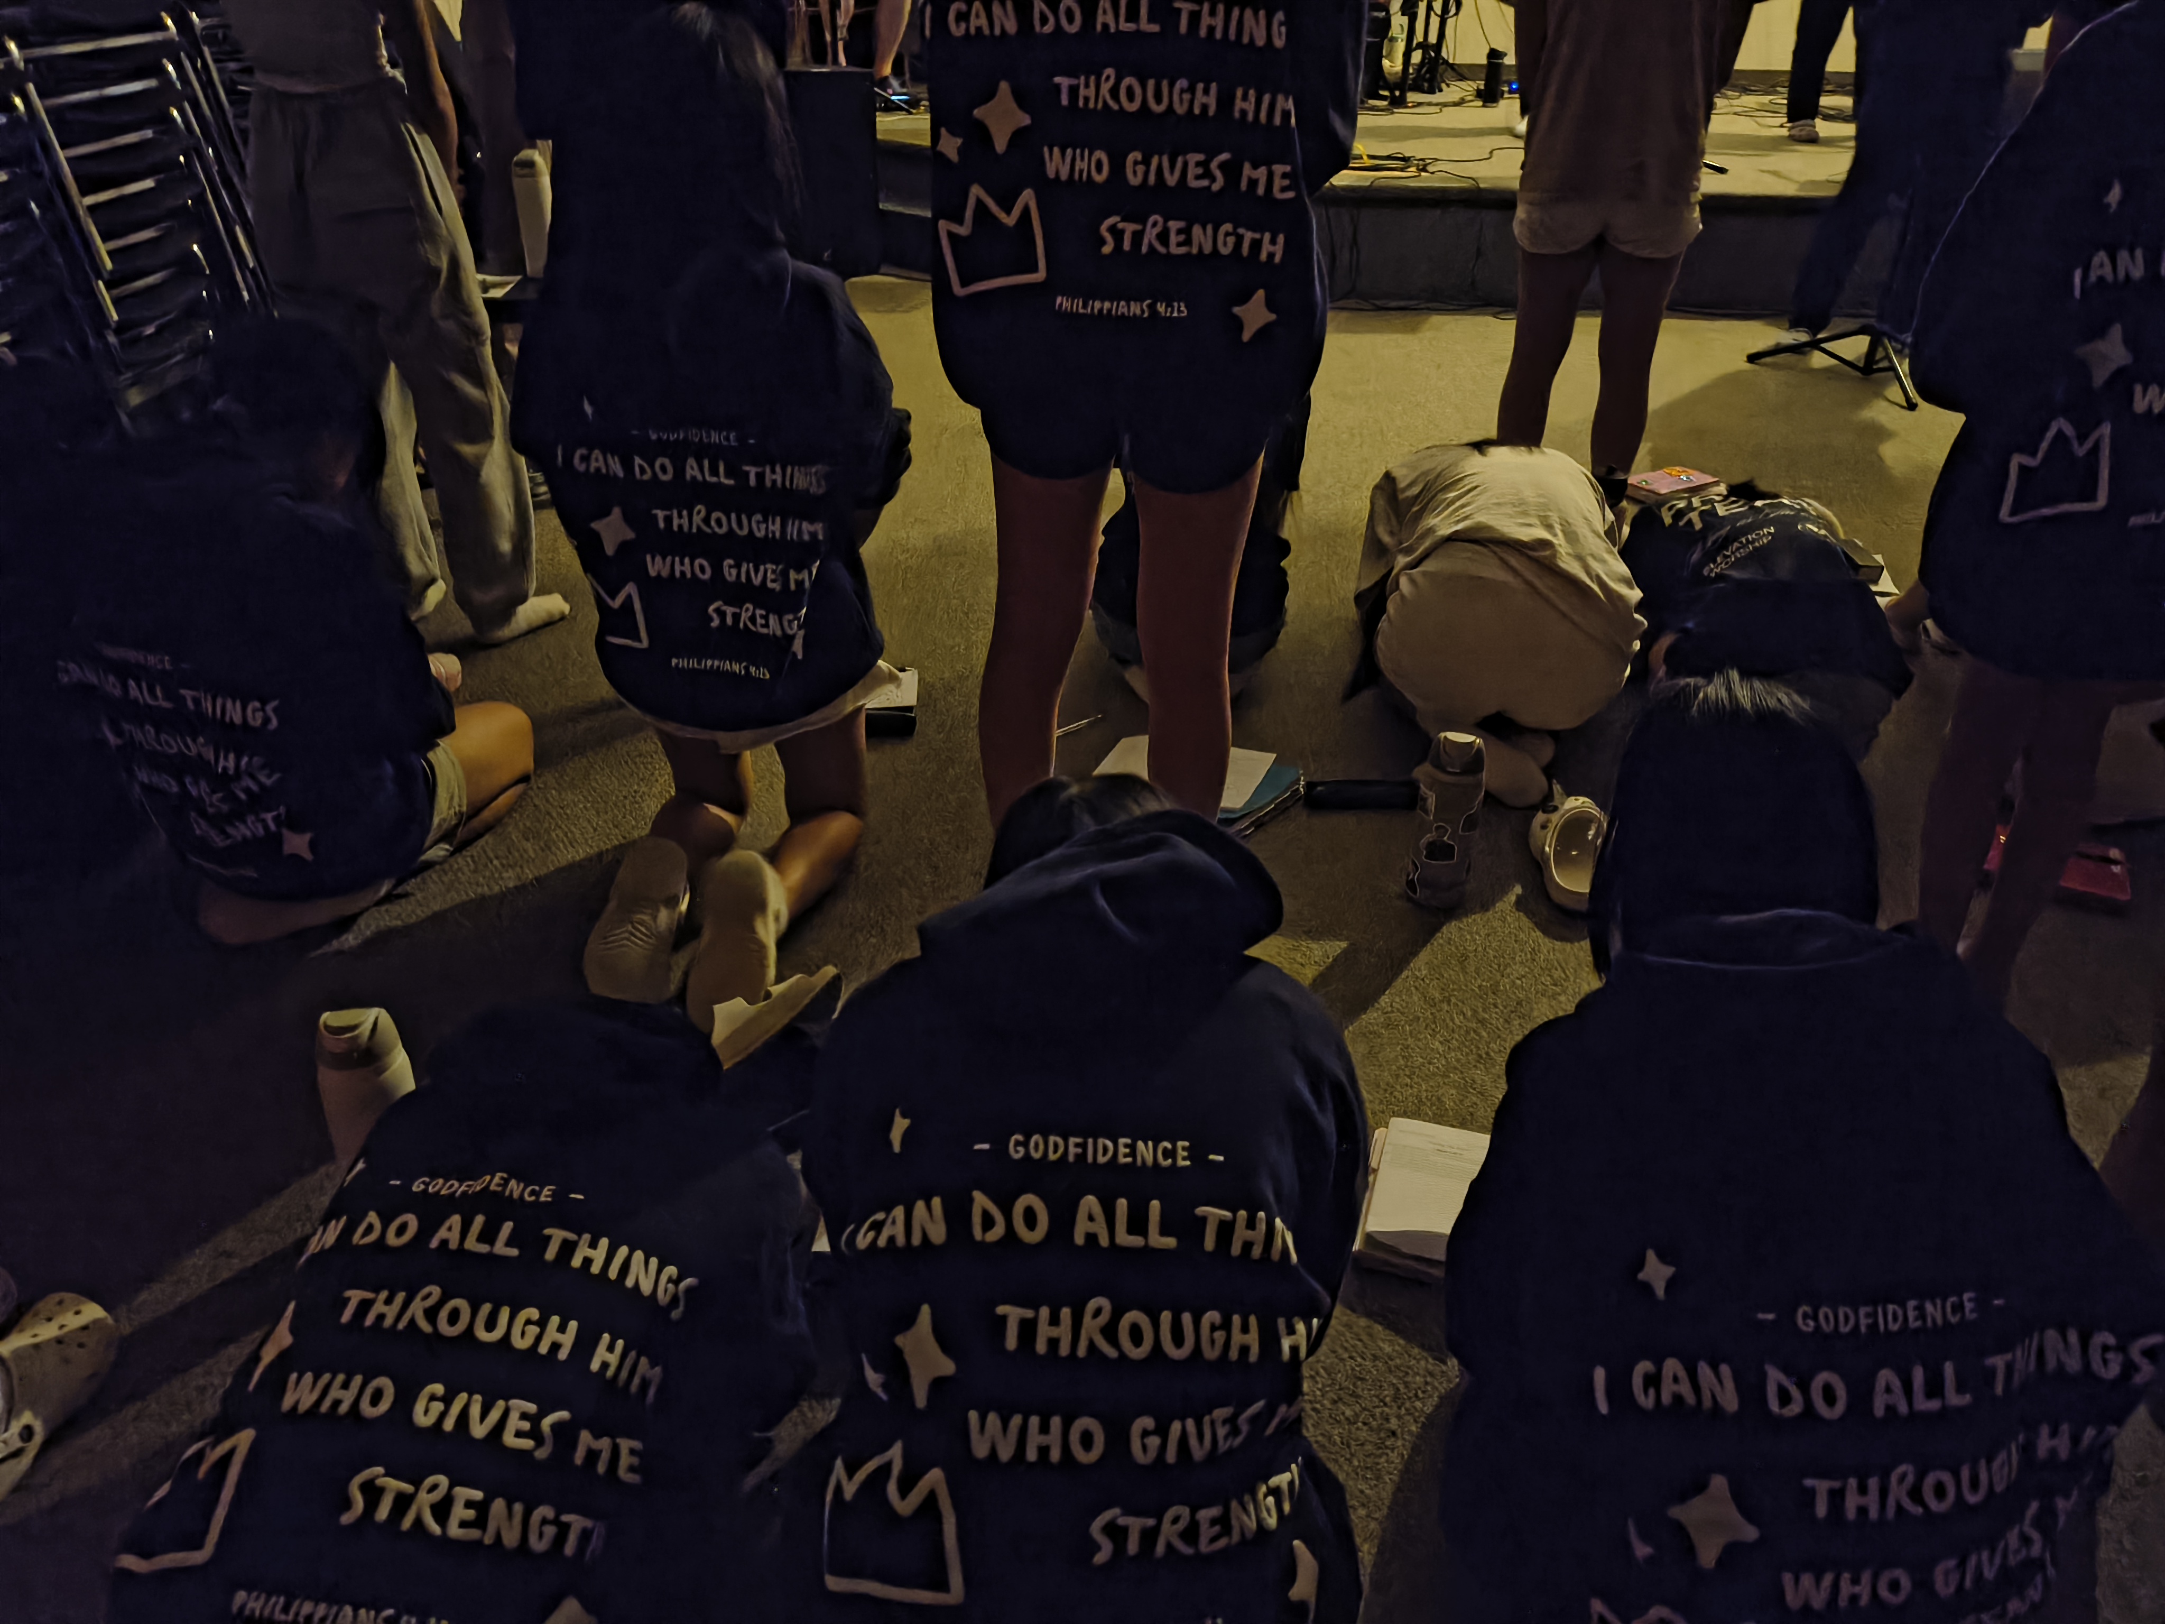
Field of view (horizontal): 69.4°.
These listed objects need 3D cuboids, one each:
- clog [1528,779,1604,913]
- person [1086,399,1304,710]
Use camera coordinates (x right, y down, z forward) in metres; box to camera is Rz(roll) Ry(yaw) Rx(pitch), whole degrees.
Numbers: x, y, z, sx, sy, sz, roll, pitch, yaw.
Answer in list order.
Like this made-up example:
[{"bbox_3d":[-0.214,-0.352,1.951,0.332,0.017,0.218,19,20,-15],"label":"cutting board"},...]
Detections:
[{"bbox_3d":[0.747,0.043,2.359,0.112,0.107,0.260,5,30,8],"label":"clog"},{"bbox_3d":[0.220,-0.673,2.925,0.420,0.780,0.600,4,30,7],"label":"person"}]

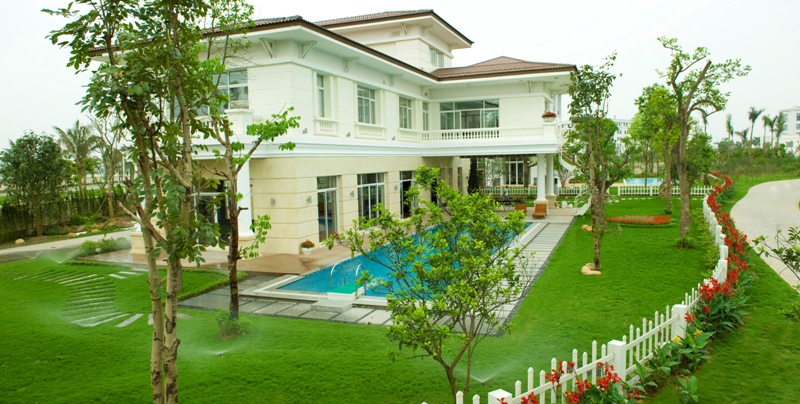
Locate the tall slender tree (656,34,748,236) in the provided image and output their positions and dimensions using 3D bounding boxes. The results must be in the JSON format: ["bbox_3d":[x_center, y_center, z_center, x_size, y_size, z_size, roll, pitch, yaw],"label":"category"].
[{"bbox_3d":[13.581,-2.749,23.768,3.900,8.890,3.500,-1,5,0],"label":"tall slender tree"}]

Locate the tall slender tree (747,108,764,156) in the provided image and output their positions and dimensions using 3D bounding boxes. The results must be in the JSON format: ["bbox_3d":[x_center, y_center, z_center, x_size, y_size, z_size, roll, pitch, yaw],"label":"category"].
[{"bbox_3d":[63.375,-12.033,95.000,2.800,11.000,2.600,-1,5,0],"label":"tall slender tree"}]

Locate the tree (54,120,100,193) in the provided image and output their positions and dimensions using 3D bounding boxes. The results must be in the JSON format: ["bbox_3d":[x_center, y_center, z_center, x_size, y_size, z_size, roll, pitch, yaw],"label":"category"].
[{"bbox_3d":[-27.925,-3.410,46.000,3.700,7.200,3.600,-1,5,0],"label":"tree"}]

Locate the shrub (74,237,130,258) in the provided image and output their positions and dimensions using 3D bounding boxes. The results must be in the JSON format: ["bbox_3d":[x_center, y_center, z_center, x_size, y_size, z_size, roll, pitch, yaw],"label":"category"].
[{"bbox_3d":[-13.765,1.963,24.502,1.150,0.700,3.000,0,5,22],"label":"shrub"}]

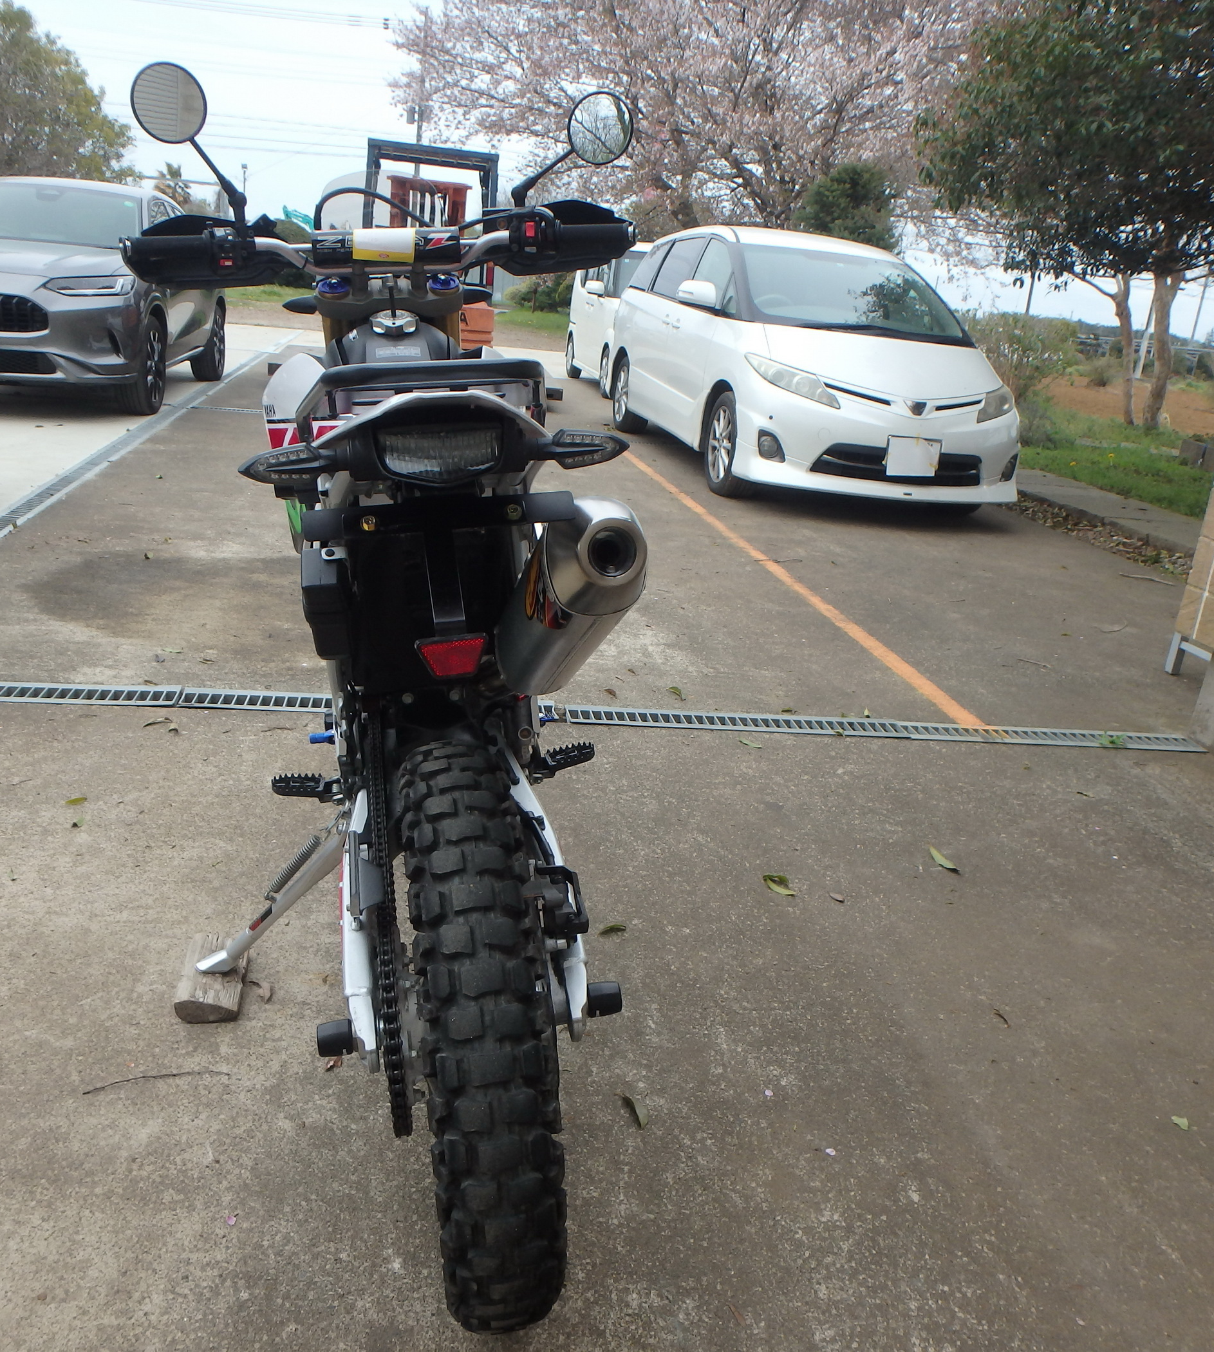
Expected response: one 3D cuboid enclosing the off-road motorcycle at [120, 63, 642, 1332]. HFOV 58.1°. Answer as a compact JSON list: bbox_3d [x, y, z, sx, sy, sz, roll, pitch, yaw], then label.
[{"bbox_3d":[-0.312,-0.237,1.780,0.840,1.400,2.100,-5,21,-11],"label":"off-road motorcycle"}]

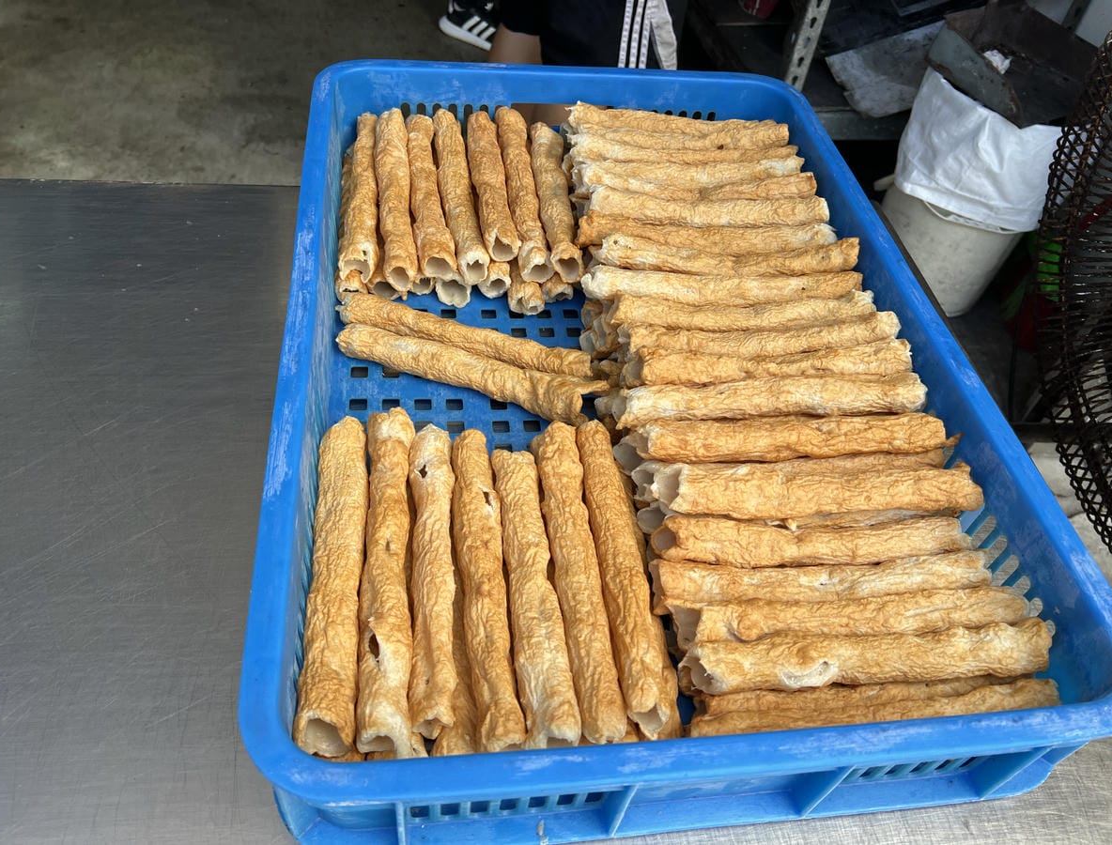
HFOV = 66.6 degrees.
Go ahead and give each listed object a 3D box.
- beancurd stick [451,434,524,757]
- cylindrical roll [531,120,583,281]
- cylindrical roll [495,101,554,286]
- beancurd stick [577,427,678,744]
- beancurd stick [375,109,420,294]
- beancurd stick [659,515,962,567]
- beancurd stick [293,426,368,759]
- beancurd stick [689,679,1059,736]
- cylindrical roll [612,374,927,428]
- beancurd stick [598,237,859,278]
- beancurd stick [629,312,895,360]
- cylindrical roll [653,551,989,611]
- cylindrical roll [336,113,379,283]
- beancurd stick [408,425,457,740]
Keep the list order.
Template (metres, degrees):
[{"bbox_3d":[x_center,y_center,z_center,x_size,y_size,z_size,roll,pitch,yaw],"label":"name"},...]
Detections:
[{"bbox_3d":[-0.039,0.085,0.484,0.026,0.026,0.192,-3,50,-11],"label":"beancurd stick"},{"bbox_3d":[0.000,-0.200,0.746,0.025,0.025,0.197,0,51,-9],"label":"cylindrical roll"},{"bbox_3d":[-0.029,-0.202,0.732,0.027,0.027,0.195,-2,57,-10],"label":"cylindrical roll"},{"bbox_3d":[0.038,0.081,0.493,0.027,0.027,0.198,0,48,-9],"label":"beancurd stick"},{"bbox_3d":[-0.137,-0.197,0.729,0.028,0.028,0.226,-3,50,-10],"label":"beancurd stick"},{"bbox_3d":[0.157,0.073,0.519,0.194,0.027,0.027,1,48,-8],"label":"beancurd stick"},{"bbox_3d":[-0.122,0.080,0.474,0.029,0.028,0.200,0,48,-9],"label":"beancurd stick"},{"bbox_3d":[0.171,0.156,0.448,0.204,0.025,0.025,-2,50,-9],"label":"beancurd stick"},{"bbox_3d":[0.147,-0.014,0.573,0.212,0.028,0.029,-1,48,-10],"label":"cylindrical roll"},{"bbox_3d":[0.140,-0.135,0.687,0.213,0.026,0.027,-1,49,-8],"label":"beancurd stick"},{"bbox_3d":[0.146,-0.063,0.596,0.200,0.025,0.025,-3,50,-10],"label":"beancurd stick"},{"bbox_3d":[0.157,0.090,0.493,0.204,0.025,0.025,-2,50,-9],"label":"cylindrical roll"},{"bbox_3d":[-0.165,-0.196,0.718,0.027,0.027,0.200,0,51,-9],"label":"cylindrical roll"},{"bbox_3d":[-0.072,0.083,0.492,0.028,0.028,0.192,0,50,-8],"label":"beancurd stick"}]

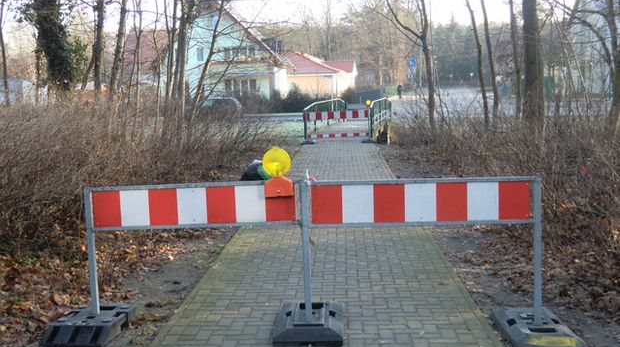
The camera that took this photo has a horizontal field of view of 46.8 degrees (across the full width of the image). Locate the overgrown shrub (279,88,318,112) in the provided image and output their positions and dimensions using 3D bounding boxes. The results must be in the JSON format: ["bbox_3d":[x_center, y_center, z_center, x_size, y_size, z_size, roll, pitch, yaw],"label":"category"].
[{"bbox_3d":[-0.899,-5.784,56.000,3.200,2.000,2.200,-1,6,0],"label":"overgrown shrub"}]

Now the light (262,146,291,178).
[{"bbox_3d":[-0.219,-0.079,4.690,0.185,0.210,0.100,-1,6,3],"label":"light"}]

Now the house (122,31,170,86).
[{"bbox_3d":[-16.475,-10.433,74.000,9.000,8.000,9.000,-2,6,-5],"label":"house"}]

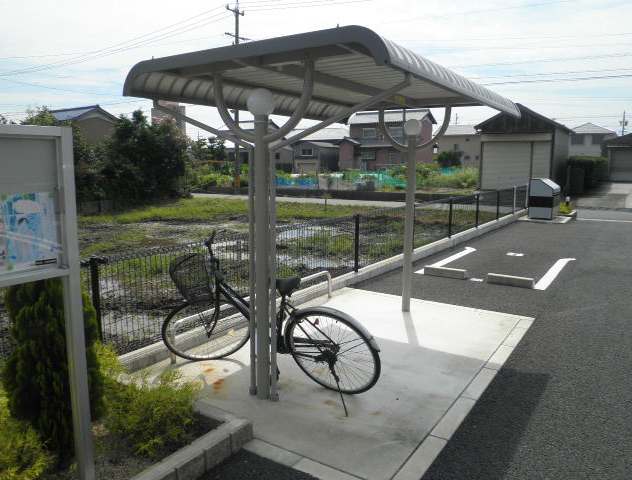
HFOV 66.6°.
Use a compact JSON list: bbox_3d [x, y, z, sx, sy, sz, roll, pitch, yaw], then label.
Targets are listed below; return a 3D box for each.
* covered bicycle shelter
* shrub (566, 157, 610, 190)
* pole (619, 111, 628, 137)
[{"bbox_3d":[0.349,-0.199,4.187,2.020,2.290,3.070,6,10,33],"label":"covered bicycle shelter"},{"bbox_3d":[15.705,-3.739,27.729,1.500,1.750,4.200,6,10,36],"label":"shrub"},{"bbox_3d":[47.172,-14.509,73.617,1.300,10.600,0.500,5,9,28],"label":"pole"}]

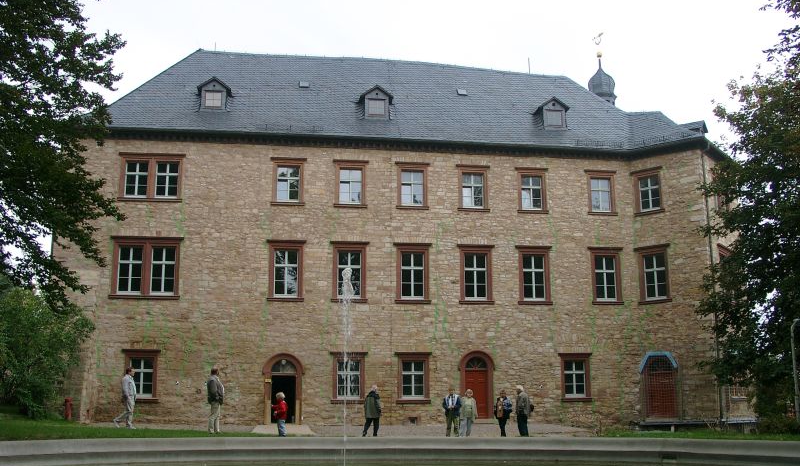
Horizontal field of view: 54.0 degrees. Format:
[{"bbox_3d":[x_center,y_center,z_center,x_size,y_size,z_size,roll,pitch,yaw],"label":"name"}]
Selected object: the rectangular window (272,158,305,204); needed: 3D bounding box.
[{"bbox_3d":[-4.738,-2.195,33.558,1.479,2.099,0.250,2,-12,-8],"label":"rectangular window"}]

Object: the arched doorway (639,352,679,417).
[{"bbox_3d":[10.880,6.372,32.880,1.667,2.786,0.400,-11,-15,42],"label":"arched doorway"}]

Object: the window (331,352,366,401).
[{"bbox_3d":[-2.050,5.856,31.732,1.515,2.035,0.300,2,-12,-8],"label":"window"}]

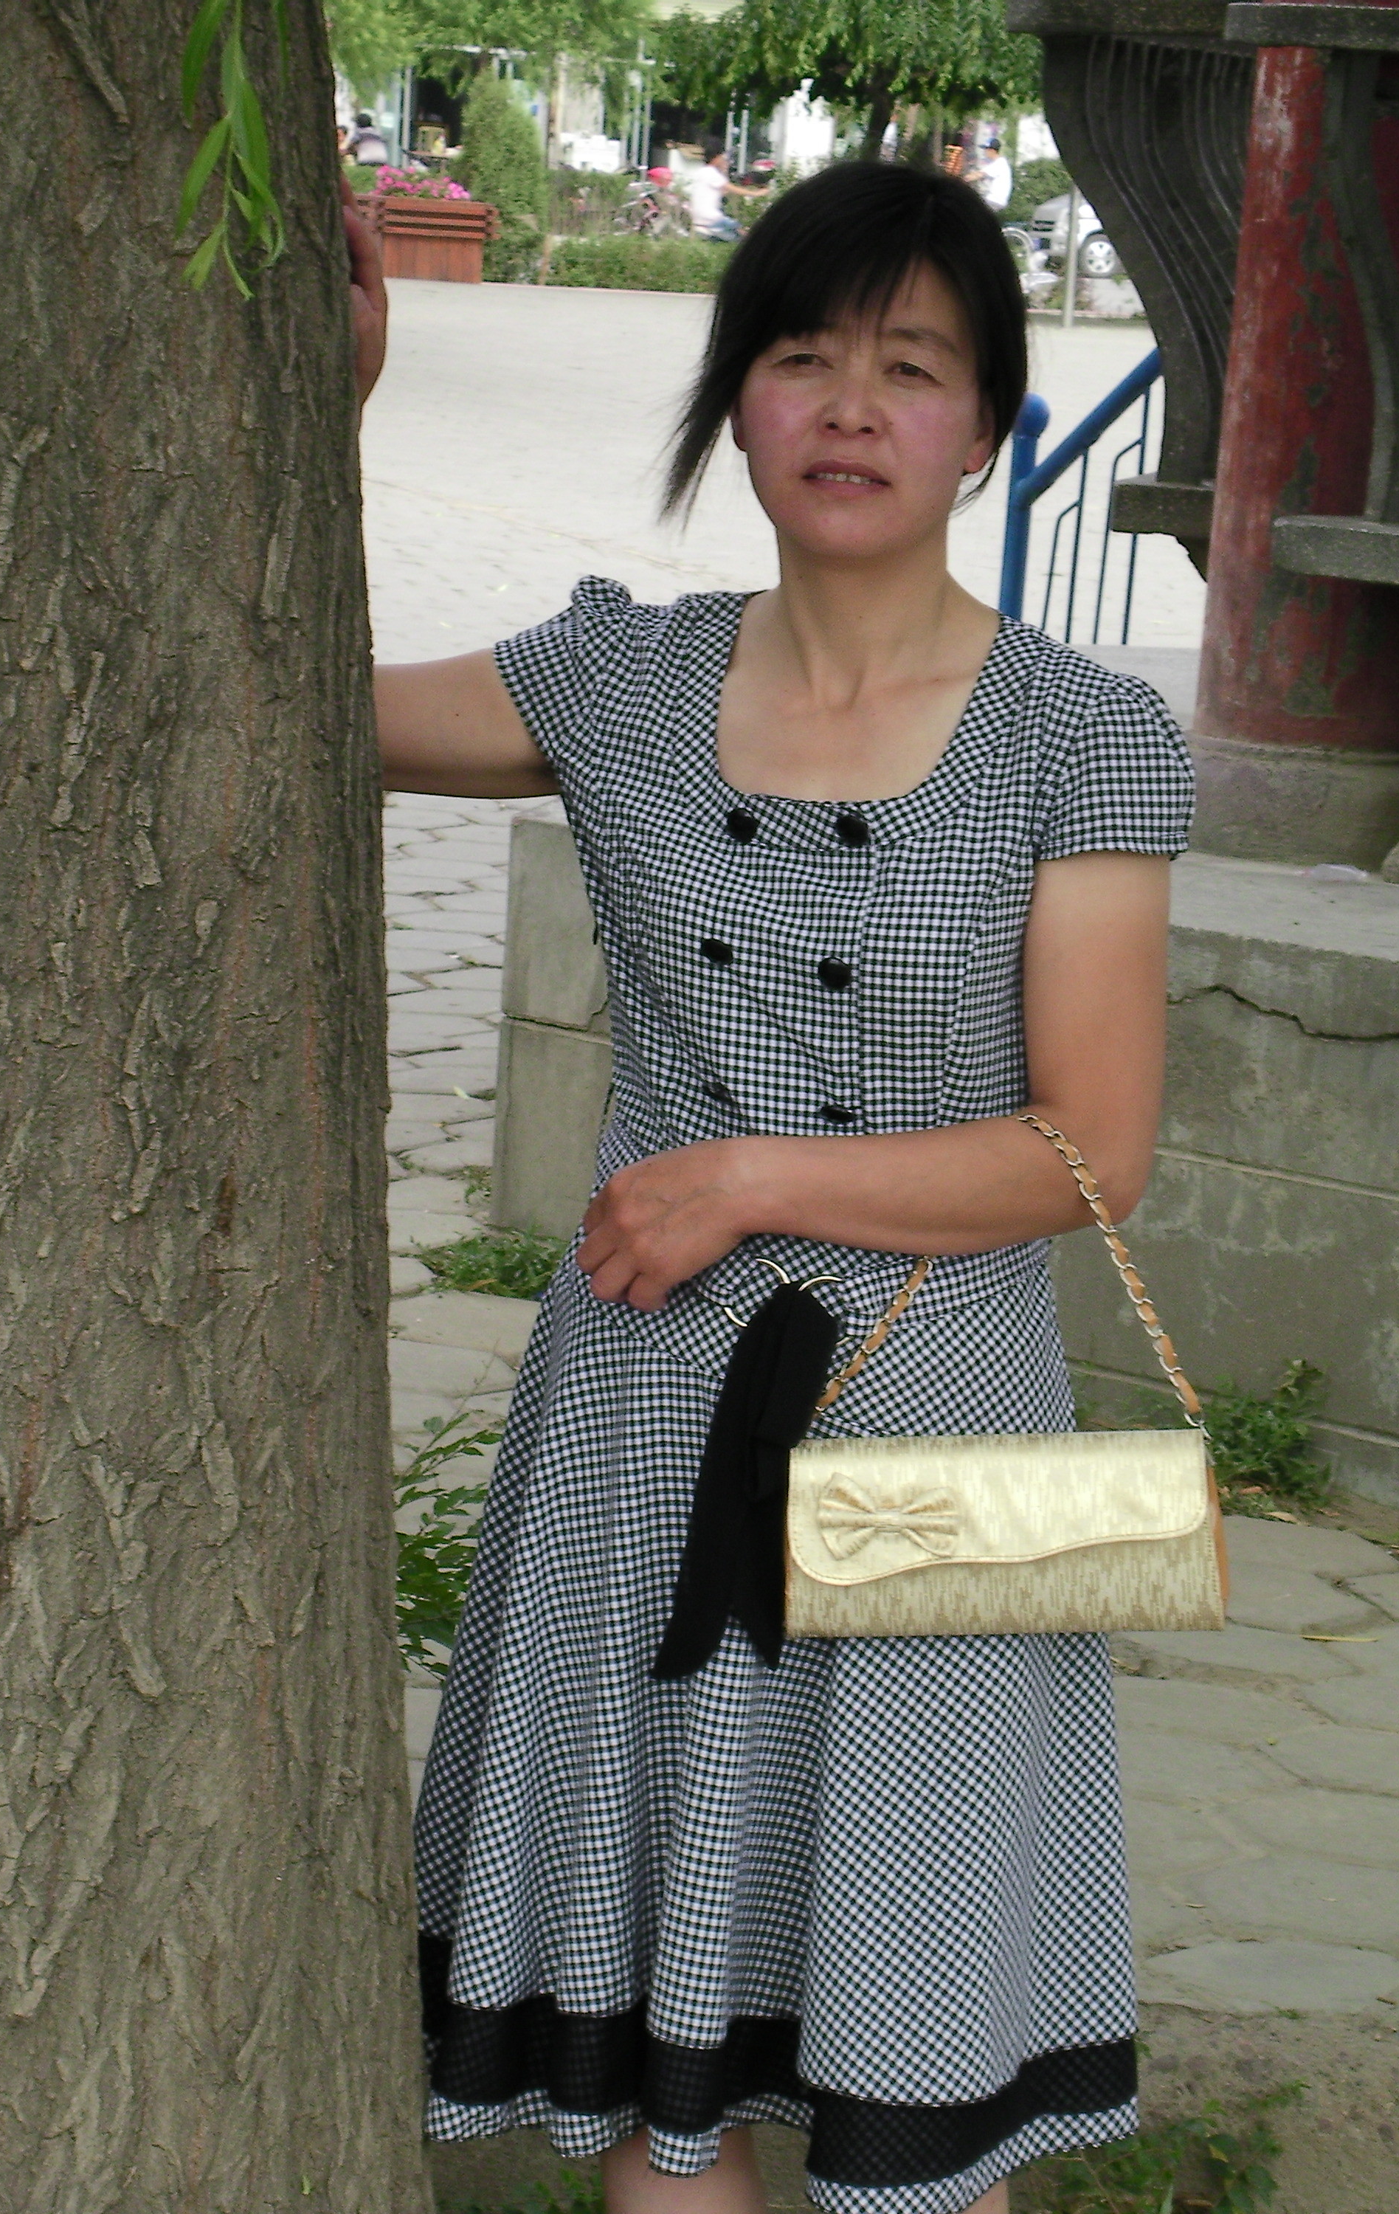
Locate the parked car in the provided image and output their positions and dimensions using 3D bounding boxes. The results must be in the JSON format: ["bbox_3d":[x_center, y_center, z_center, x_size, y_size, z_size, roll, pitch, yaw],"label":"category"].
[{"bbox_3d":[5.810,-10.724,75.449,4.000,1.680,1.650,0,9,-17],"label":"parked car"}]

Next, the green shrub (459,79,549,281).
[{"bbox_3d":[-1.860,-8.902,60.345,0.900,2.000,0.900,2,9,-2],"label":"green shrub"}]

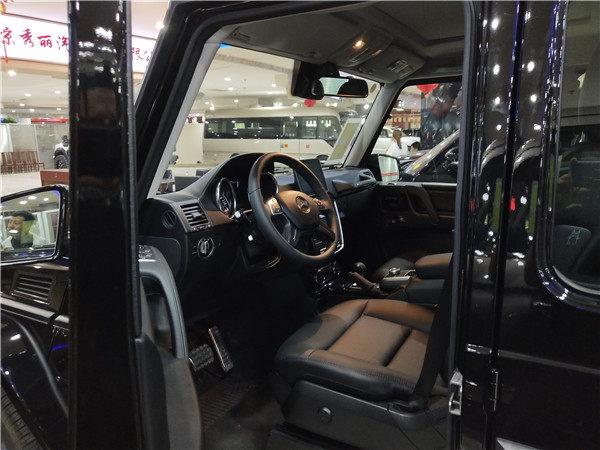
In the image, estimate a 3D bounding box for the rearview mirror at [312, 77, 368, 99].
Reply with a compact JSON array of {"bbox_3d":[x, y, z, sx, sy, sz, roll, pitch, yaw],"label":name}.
[{"bbox_3d":[0.136,-0.470,1.789,0.235,0.068,0.045,-8,16,-36],"label":"rearview mirror"}]

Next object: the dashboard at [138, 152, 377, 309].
[{"bbox_3d":[-0.017,-0.051,1.943,0.300,0.450,1.390,5,11,28],"label":"dashboard"}]

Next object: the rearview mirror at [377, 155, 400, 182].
[{"bbox_3d":[0.437,-0.293,2.695,0.100,0.165,0.210,8,13,40],"label":"rearview mirror"}]

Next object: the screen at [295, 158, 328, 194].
[{"bbox_3d":[0.031,-0.171,1.854,0.025,0.122,0.200,-17,0,30],"label":"screen"}]

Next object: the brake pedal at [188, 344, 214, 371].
[{"bbox_3d":[-0.335,0.445,1.744,0.030,0.066,0.092,-19,-1,30],"label":"brake pedal"}]

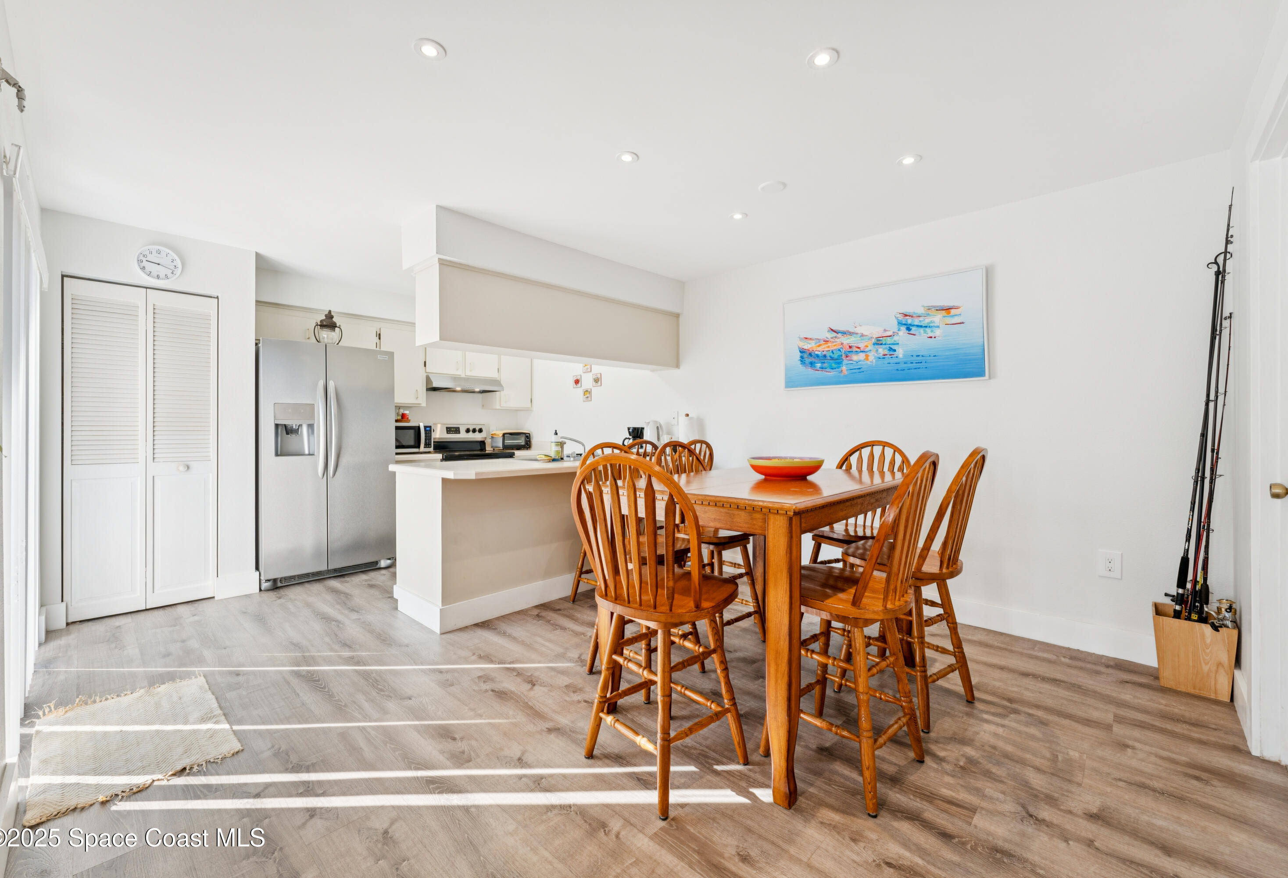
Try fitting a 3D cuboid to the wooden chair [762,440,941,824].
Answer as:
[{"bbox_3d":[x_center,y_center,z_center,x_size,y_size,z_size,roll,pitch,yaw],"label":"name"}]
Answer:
[{"bbox_3d":[0.719,0.574,1.758,0.527,1.078,0.465,1,1,41],"label":"wooden chair"}]

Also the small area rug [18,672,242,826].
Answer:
[{"bbox_3d":[-1.920,1.102,1.930,0.830,0.015,0.500,1,1,44],"label":"small area rug"}]

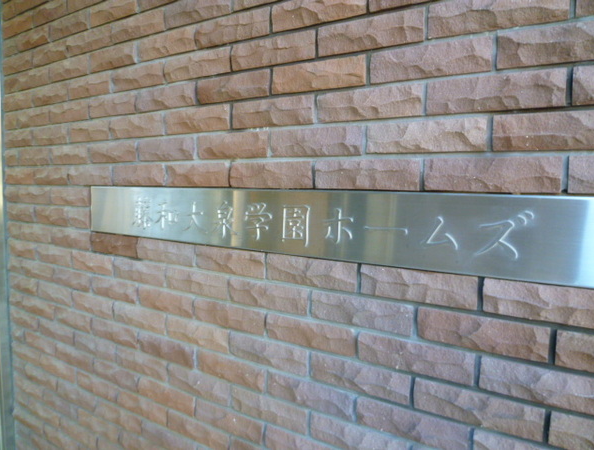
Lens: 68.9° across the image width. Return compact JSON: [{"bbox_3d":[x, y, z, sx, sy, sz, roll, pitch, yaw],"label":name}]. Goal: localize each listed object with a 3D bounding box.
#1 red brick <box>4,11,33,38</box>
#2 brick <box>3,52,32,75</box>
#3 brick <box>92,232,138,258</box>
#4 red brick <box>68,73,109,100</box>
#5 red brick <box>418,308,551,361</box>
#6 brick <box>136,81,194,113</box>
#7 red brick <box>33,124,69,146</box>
[{"bbox_3d":[-0.998,-0.724,1.599,0.225,0.060,0.060,4,5,32],"label":"red brick"},{"bbox_3d":[-1.012,-0.592,1.615,0.225,0.060,0.060,4,5,32],"label":"brick"},{"bbox_3d":[-0.546,0.060,1.354,0.225,0.060,0.060,4,5,32],"label":"brick"},{"bbox_3d":[-0.642,-0.435,1.388,0.225,0.060,0.060,4,5,32],"label":"red brick"},{"bbox_3d":[0.340,0.189,0.795,0.225,0.060,0.060,4,5,32],"label":"red brick"},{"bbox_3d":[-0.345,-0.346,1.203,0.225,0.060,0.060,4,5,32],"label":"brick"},{"bbox_3d":[-0.830,-0.308,1.515,0.225,0.060,0.060,4,5,32],"label":"red brick"}]

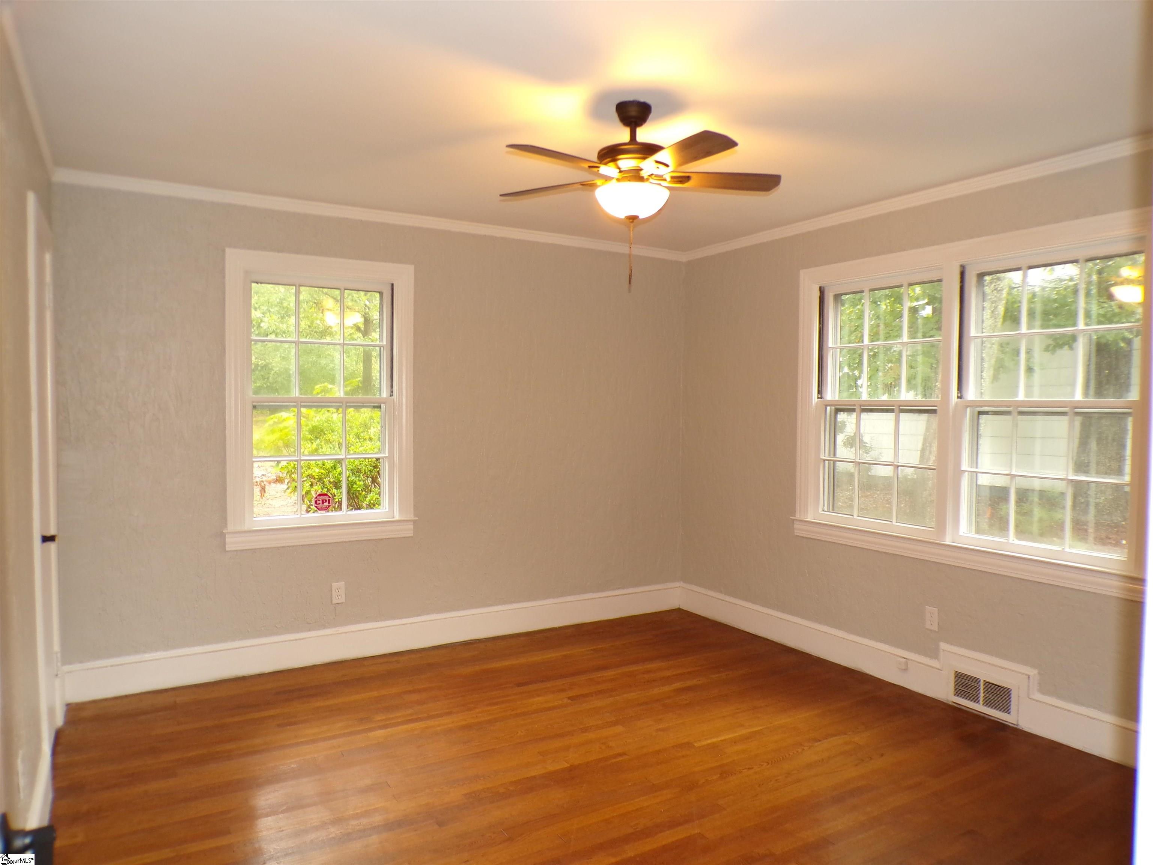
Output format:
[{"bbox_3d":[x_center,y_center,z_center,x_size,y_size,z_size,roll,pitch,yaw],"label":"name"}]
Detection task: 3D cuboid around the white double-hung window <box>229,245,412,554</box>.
[{"bbox_3d":[-1.341,-0.168,4.254,0.980,1.505,0.120,-1,2,-31],"label":"white double-hung window"}]

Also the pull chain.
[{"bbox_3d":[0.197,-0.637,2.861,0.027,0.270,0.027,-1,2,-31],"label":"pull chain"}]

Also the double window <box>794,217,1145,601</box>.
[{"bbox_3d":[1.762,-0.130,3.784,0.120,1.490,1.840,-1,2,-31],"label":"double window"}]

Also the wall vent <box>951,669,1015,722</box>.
[{"bbox_3d":[1.839,1.182,3.619,0.020,0.168,0.310,-1,2,-31],"label":"wall vent"}]

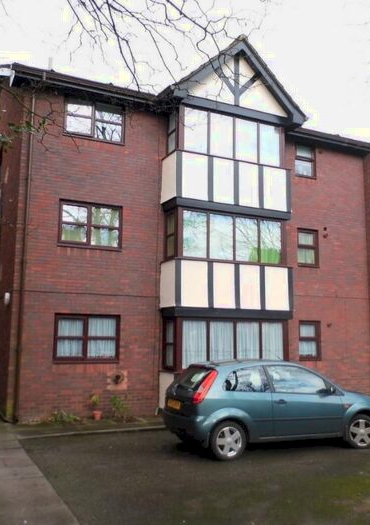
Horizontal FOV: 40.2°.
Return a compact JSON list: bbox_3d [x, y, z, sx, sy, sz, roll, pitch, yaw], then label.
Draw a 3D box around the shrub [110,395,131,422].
[{"bbox_3d":[-1.379,3.145,10.889,0.450,0.580,0.420,4,-9,-25],"label":"shrub"}]

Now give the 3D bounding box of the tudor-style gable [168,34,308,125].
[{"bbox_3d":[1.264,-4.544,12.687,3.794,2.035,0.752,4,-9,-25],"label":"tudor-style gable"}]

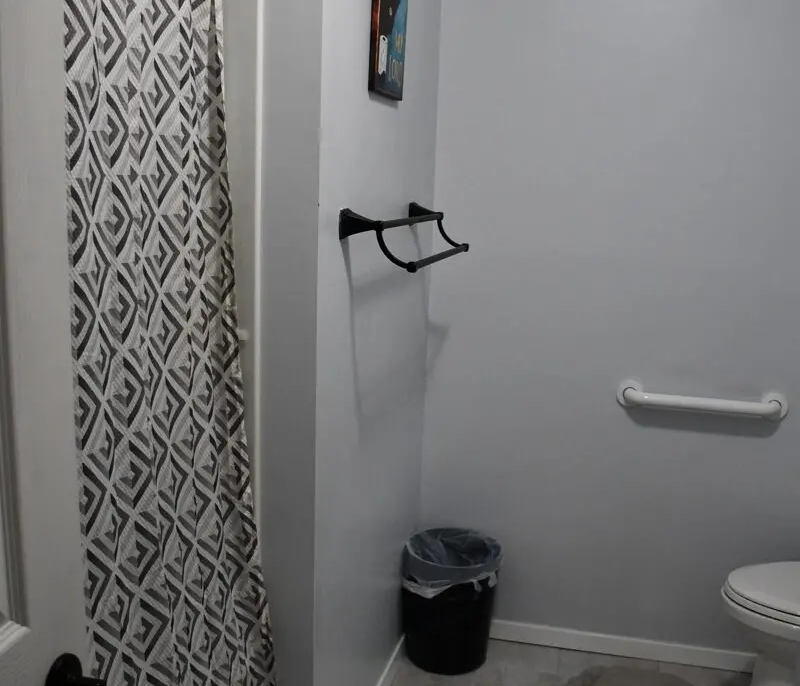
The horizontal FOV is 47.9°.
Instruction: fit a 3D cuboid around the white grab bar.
[{"bbox_3d":[0.863,0.170,2.578,0.468,0.080,0.071,4,10,12],"label":"white grab bar"}]

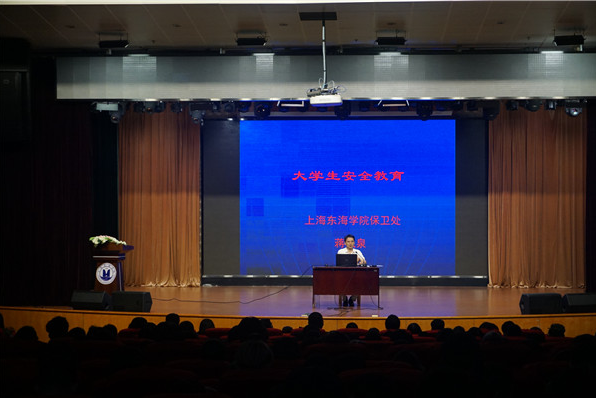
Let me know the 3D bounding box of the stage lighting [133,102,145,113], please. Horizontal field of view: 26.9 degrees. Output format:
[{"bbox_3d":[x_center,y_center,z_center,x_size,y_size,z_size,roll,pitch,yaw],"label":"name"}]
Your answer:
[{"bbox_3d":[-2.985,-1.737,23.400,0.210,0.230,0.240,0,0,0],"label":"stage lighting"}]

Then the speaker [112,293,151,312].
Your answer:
[{"bbox_3d":[-2.965,1.830,22.303,0.600,0.335,0.420,0,0,15],"label":"speaker"}]

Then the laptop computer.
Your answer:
[{"bbox_3d":[0.909,1.133,23.100,0.380,0.240,0.300,0,0,0],"label":"laptop computer"}]

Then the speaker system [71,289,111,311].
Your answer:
[{"bbox_3d":[-3.747,1.831,22.710,0.600,0.340,0.430,0,0,12],"label":"speaker system"}]

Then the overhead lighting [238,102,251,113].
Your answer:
[{"bbox_3d":[-1.017,-1.778,23.728,0.230,0.270,0.250,0,0,3],"label":"overhead lighting"}]

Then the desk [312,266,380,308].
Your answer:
[{"bbox_3d":[0.920,1.623,23.200,1.210,0.750,0.600,0,0,3],"label":"desk"}]

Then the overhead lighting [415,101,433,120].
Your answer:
[{"bbox_3d":[2.503,-1.758,24.600,0.330,0.440,0.320,0,0,3],"label":"overhead lighting"}]

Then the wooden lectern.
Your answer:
[{"bbox_3d":[-3.430,1.404,23.200,0.620,1.160,0.500,0,0,12],"label":"wooden lectern"}]

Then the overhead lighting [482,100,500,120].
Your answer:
[{"bbox_3d":[3.633,-1.680,23.429,0.330,0.410,0.320,0,0,3],"label":"overhead lighting"}]

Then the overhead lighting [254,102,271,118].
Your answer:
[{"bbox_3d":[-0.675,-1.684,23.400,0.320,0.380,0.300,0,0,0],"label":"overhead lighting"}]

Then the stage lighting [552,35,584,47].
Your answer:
[{"bbox_3d":[4.492,-2.639,20.700,0.500,0.220,0.280,0,0,0],"label":"stage lighting"}]

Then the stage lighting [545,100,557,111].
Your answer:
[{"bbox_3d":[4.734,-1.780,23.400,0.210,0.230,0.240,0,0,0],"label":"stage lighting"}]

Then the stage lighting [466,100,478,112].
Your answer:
[{"bbox_3d":[3.279,-1.757,23.452,0.230,0.280,0.250,0,0,3],"label":"stage lighting"}]

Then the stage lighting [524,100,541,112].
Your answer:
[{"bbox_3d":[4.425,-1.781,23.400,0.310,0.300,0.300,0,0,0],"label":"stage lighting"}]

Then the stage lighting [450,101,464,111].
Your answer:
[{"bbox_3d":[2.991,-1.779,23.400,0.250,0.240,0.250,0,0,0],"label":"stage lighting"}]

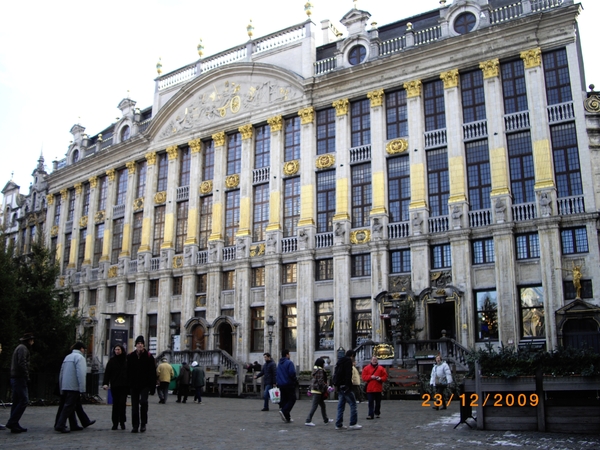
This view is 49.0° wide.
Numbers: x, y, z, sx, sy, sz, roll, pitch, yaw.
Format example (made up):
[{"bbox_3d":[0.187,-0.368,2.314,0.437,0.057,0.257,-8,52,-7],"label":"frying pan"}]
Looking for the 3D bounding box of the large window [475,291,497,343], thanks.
[{"bbox_3d":[9.506,4.616,33.553,1.223,2.700,0.200,-9,-17,33],"label":"large window"}]

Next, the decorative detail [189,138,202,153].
[{"bbox_3d":[-7.535,-5.589,47.046,1.000,1.035,0.450,-9,-16,34],"label":"decorative detail"}]

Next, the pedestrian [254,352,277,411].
[{"bbox_3d":[-1.038,4.957,20.719,0.650,1.750,0.600,7,-16,-23],"label":"pedestrian"}]

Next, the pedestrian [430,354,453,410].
[{"bbox_3d":[4.446,4.947,20.725,0.600,1.680,0.400,-1,-13,6],"label":"pedestrian"}]

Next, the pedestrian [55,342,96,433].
[{"bbox_3d":[-4.400,3.171,12.909,0.720,1.700,0.550,6,-15,-24],"label":"pedestrian"}]

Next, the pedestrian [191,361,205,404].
[{"bbox_3d":[-4.118,6.414,26.834,0.540,1.680,0.400,6,-15,-21],"label":"pedestrian"}]

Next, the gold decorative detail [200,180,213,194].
[{"bbox_3d":[-6.712,-2.709,47.400,1.120,0.940,0.240,-9,-17,35],"label":"gold decorative detail"}]

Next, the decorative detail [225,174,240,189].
[{"bbox_3d":[-4.689,-3.013,45.800,1.160,0.940,0.240,-9,-17,35],"label":"decorative detail"}]

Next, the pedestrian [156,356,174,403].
[{"bbox_3d":[-5.166,5.973,25.300,0.600,1.740,0.420,2,-13,-9],"label":"pedestrian"}]

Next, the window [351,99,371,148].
[{"bbox_3d":[3.742,-6.220,40.363,1.335,2.976,0.200,-9,-17,33],"label":"window"}]

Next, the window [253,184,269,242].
[{"bbox_3d":[-2.656,-0.806,44.972,1.400,4.050,0.250,-9,-17,32],"label":"window"}]

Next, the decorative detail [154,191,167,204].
[{"bbox_3d":[-10.341,-2.006,48.951,1.200,1.000,0.250,-9,-17,34],"label":"decorative detail"}]

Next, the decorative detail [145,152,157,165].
[{"bbox_3d":[-11.858,-5.167,52.567,1.180,1.020,0.450,-11,-18,36],"label":"decorative detail"}]

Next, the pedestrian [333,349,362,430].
[{"bbox_3d":[1.057,3.650,14.653,0.620,1.720,0.520,7,-16,-23],"label":"pedestrian"}]

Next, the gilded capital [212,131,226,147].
[{"bbox_3d":[-5.690,-5.906,45.793,1.000,1.006,0.450,-9,-16,34],"label":"gilded capital"}]

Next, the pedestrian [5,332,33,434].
[{"bbox_3d":[-5.143,2.898,12.100,0.480,1.800,0.500,3,-14,-10],"label":"pedestrian"}]

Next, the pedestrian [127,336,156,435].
[{"bbox_3d":[-3.045,3.077,12.821,0.600,1.820,0.400,4,-14,-13],"label":"pedestrian"}]

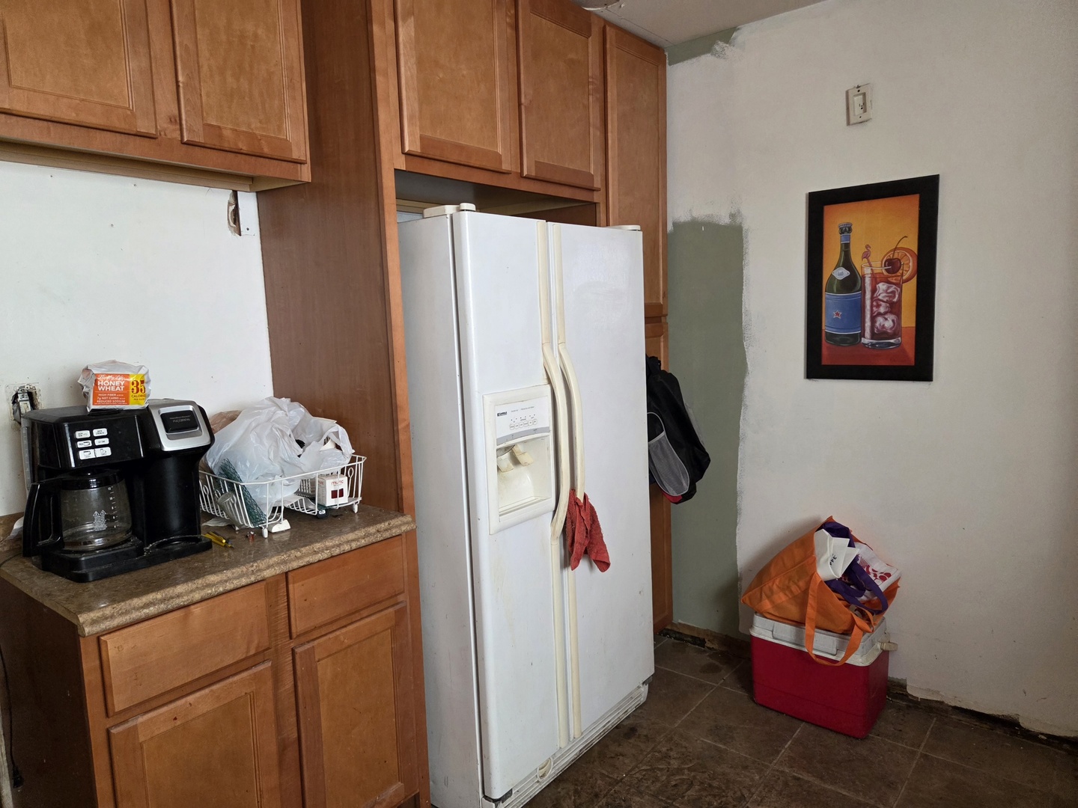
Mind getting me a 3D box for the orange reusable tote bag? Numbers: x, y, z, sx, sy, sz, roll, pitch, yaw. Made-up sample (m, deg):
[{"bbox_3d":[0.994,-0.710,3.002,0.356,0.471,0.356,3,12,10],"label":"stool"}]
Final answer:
[{"bbox_3d":[0.992,0.621,2.543,0.480,0.405,0.330,3,9,39],"label":"orange reusable tote bag"}]

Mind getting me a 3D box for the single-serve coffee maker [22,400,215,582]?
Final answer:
[{"bbox_3d":[-0.967,0.185,1.651,0.265,0.343,0.290,3,9,39],"label":"single-serve coffee maker"}]

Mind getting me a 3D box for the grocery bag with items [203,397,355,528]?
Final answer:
[{"bbox_3d":[-0.730,0.134,2.026,0.300,0.293,0.295,3,9,39],"label":"grocery bag with items"}]

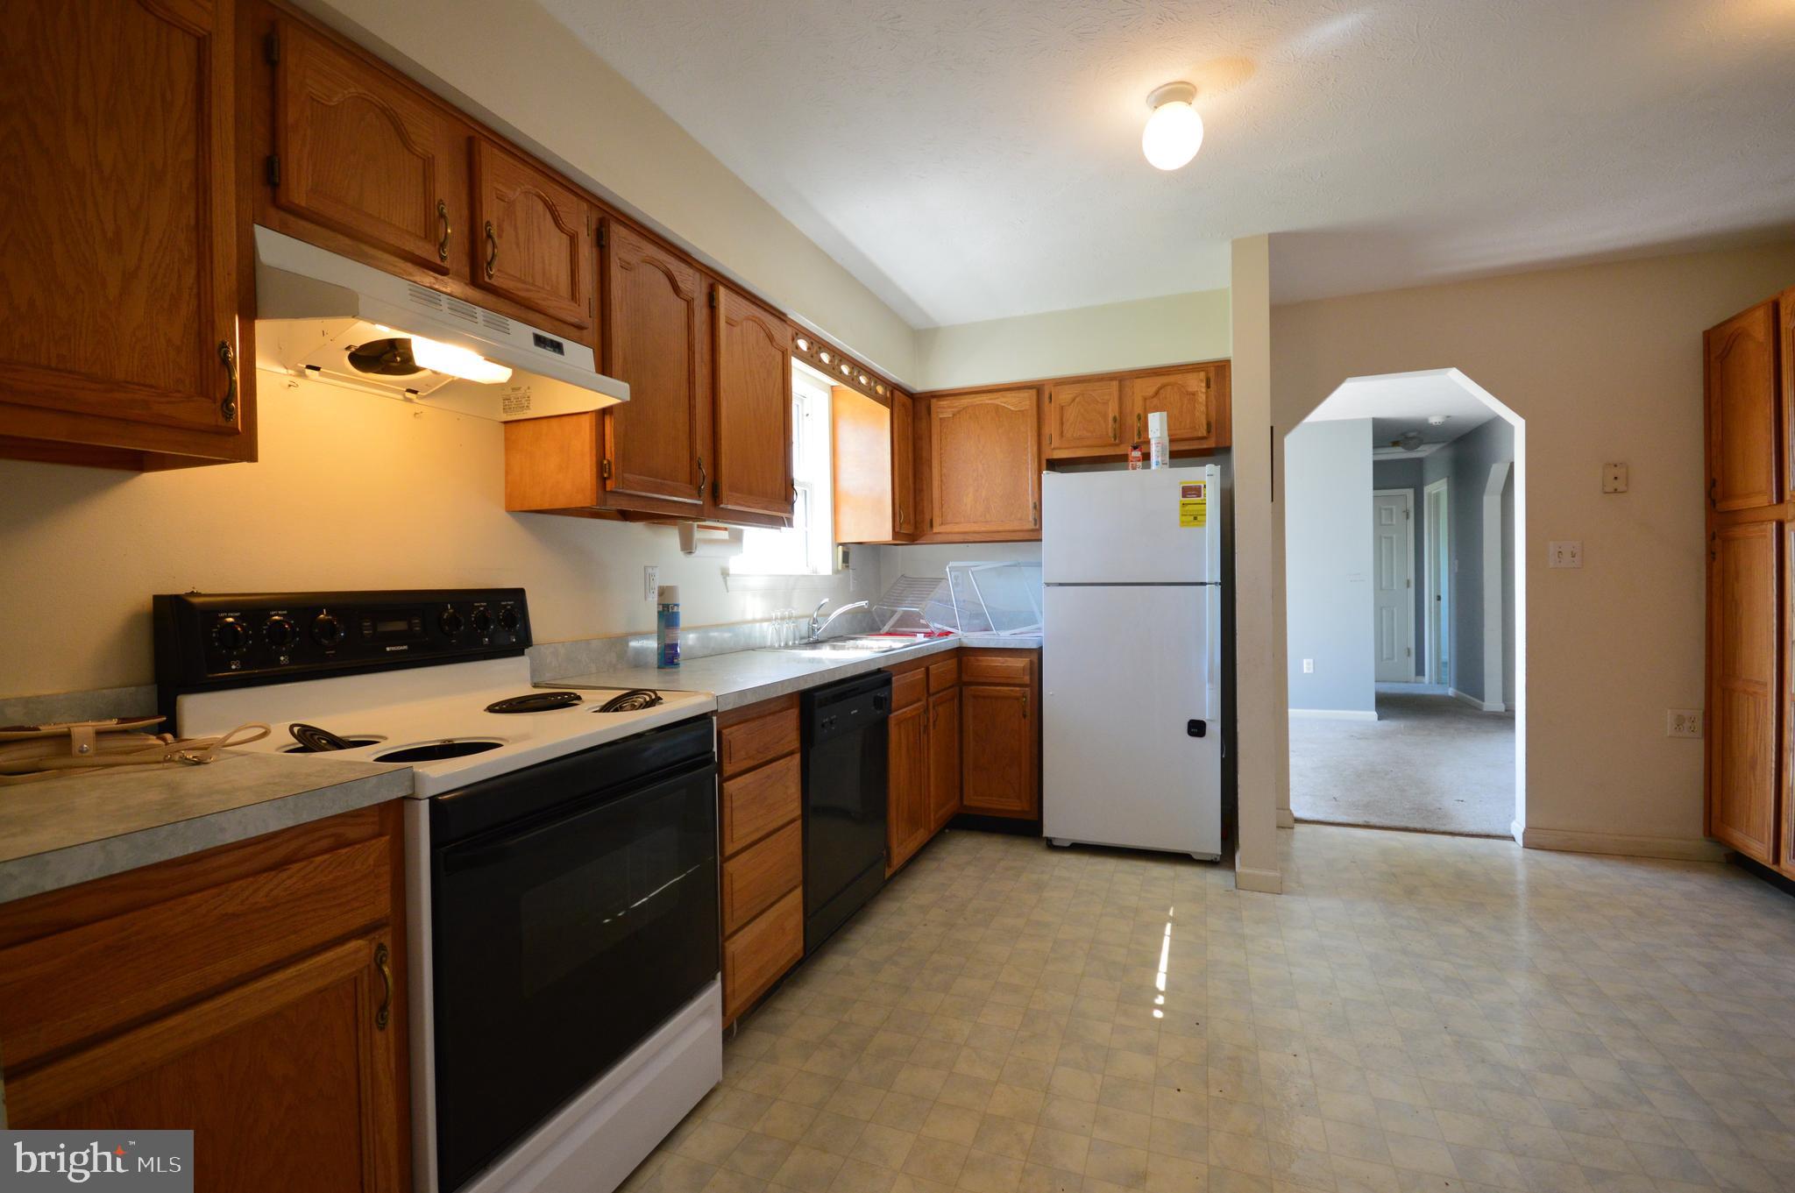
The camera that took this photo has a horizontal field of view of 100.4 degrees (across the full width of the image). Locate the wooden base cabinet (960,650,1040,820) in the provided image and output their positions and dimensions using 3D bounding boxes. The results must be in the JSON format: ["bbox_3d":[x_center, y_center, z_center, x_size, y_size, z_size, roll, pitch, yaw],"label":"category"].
[{"bbox_3d":[0.575,0.656,3.694,0.370,0.840,0.600,0,1,23],"label":"wooden base cabinet"}]

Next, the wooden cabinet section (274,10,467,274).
[{"bbox_3d":[-0.972,-0.810,1.392,0.022,0.296,0.297,0,1,23],"label":"wooden cabinet section"}]

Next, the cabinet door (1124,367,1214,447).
[{"bbox_3d":[1.258,-0.871,3.443,0.308,0.299,0.022,0,1,23],"label":"cabinet door"}]

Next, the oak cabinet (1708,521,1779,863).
[{"bbox_3d":[3.230,0.340,2.855,0.022,1.255,0.370,0,1,23],"label":"oak cabinet"}]

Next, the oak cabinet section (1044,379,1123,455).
[{"bbox_3d":[0.890,-0.857,3.531,0.310,0.297,0.022,0,1,23],"label":"oak cabinet section"}]

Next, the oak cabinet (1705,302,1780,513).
[{"bbox_3d":[3.268,-0.672,2.699,0.350,0.696,0.400,0,1,23],"label":"oak cabinet"}]

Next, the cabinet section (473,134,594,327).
[{"bbox_3d":[-0.833,-0.817,1.725,0.022,0.296,0.300,0,1,23],"label":"cabinet section"}]

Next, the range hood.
[{"bbox_3d":[-0.973,-0.537,1.584,0.460,0.157,0.729,0,1,23],"label":"range hood"}]

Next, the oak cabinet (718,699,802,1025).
[{"bbox_3d":[-0.614,0.695,2.082,0.610,0.840,0.390,0,1,23],"label":"oak cabinet"}]

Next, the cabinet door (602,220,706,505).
[{"bbox_3d":[-0.658,-0.615,2.054,0.027,0.690,0.368,0,1,23],"label":"cabinet door"}]

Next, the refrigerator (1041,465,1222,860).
[{"bbox_3d":[1.091,0.281,3.459,0.705,1.655,0.680,0,1,20],"label":"refrigerator"}]

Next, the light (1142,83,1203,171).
[{"bbox_3d":[0.721,-1.223,1.960,0.156,0.189,0.156,0,1,23],"label":"light"}]

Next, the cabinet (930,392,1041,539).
[{"bbox_3d":[0.439,-0.664,3.725,0.555,0.680,0.022,0,1,23],"label":"cabinet"}]

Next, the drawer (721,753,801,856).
[{"bbox_3d":[-0.549,0.535,2.030,0.450,0.175,0.365,0,1,23],"label":"drawer"}]

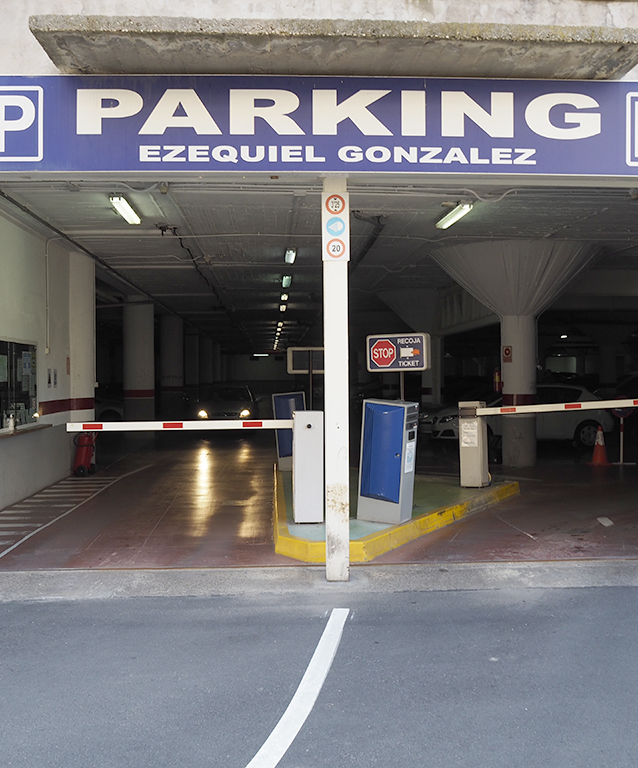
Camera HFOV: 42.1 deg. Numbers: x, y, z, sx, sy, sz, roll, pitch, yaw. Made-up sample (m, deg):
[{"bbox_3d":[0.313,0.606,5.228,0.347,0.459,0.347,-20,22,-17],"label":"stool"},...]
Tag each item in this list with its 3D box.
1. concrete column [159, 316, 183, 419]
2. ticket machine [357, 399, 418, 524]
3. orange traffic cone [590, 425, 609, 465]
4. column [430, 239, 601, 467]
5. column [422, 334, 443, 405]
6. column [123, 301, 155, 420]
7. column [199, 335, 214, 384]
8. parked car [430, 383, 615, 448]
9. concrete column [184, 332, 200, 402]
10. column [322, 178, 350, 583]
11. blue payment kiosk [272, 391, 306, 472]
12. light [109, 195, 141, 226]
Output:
[{"bbox_3d":[-4.980,-0.439,28.200,0.750,3.550,0.720,0,1,-3],"label":"concrete column"},{"bbox_3d":[0.690,0.773,8.290,0.550,1.190,0.330,0,1,31],"label":"ticket machine"},{"bbox_3d":[5.020,1.109,14.900,0.400,0.710,0.400,0,1,-3],"label":"orange traffic cone"},{"bbox_3d":[3.600,-0.457,15.100,3.100,3.850,3.100,0,1,-3],"label":"column"},{"bbox_3d":[3.070,0.009,22.300,0.600,2.750,0.600,0,1,-3],"label":"column"},{"bbox_3d":[-4.710,-0.423,21.700,0.820,3.750,0.820,0,1,-3],"label":"column"},{"bbox_3d":[-5.824,-0.587,42.500,0.740,3.700,0.740,0,1,-3],"label":"column"},{"bbox_3d":[4.390,0.708,18.170,4.080,1.445,1.710,0,1,-10],"label":"parked car"},{"bbox_3d":[-5.486,-0.499,35.500,0.740,3.650,0.740,0,1,-3],"label":"concrete column"},{"bbox_3d":[0.141,-0.029,6.680,0.190,3.220,0.190,0,1,-3],"label":"column"},{"bbox_3d":[-0.444,0.736,12.900,0.530,1.190,0.330,0,1,-3],"label":"blue payment kiosk"},{"bbox_3d":[-2.523,-2.258,10.800,0.150,0.110,1.420,0,1,-3],"label":"light"}]

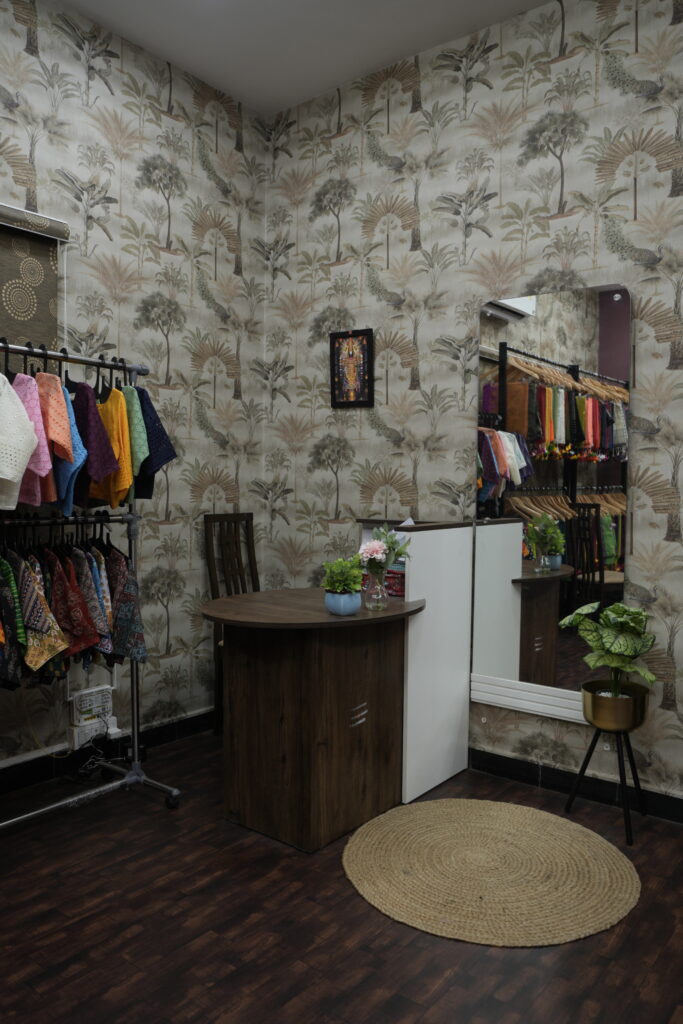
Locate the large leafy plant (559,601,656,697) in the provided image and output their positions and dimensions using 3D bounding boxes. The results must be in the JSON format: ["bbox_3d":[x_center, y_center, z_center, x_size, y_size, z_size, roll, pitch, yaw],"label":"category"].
[{"bbox_3d":[0.912,0.467,2.537,0.330,0.317,0.300,1,1,38],"label":"large leafy plant"}]

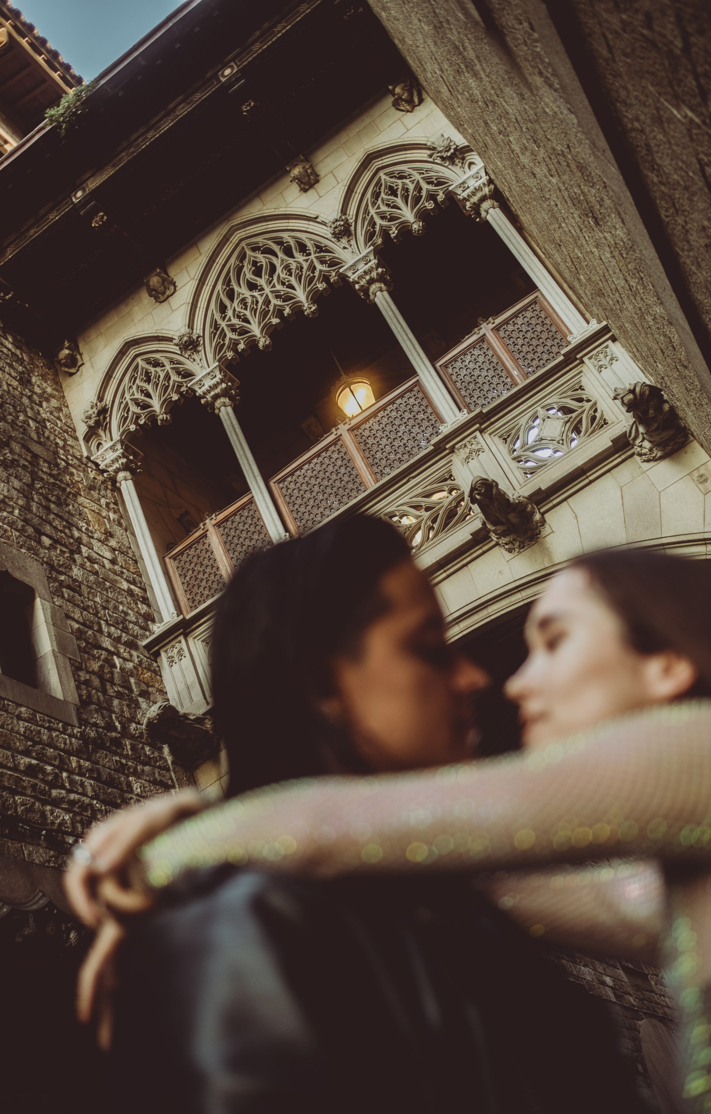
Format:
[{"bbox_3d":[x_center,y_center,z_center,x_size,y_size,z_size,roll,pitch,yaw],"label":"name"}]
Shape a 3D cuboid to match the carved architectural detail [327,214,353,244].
[{"bbox_3d":[-0.160,-3.174,10.500,0.261,0.297,0.198,-34,-36,12],"label":"carved architectural detail"}]

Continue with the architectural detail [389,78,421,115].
[{"bbox_3d":[0.499,-4.551,10.671,0.261,0.342,0.288,-34,-36,12],"label":"architectural detail"}]

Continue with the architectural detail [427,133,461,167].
[{"bbox_3d":[0.846,-3.855,10.239,0.306,0.306,0.216,-34,-36,12],"label":"architectural detail"}]

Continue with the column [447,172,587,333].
[{"bbox_3d":[1.280,-2.263,8.210,0.334,1.854,0.342,-34,-36,13],"label":"column"}]

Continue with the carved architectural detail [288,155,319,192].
[{"bbox_3d":[-0.522,-3.861,10.936,0.261,0.342,0.288,-34,-36,12],"label":"carved architectural detail"}]

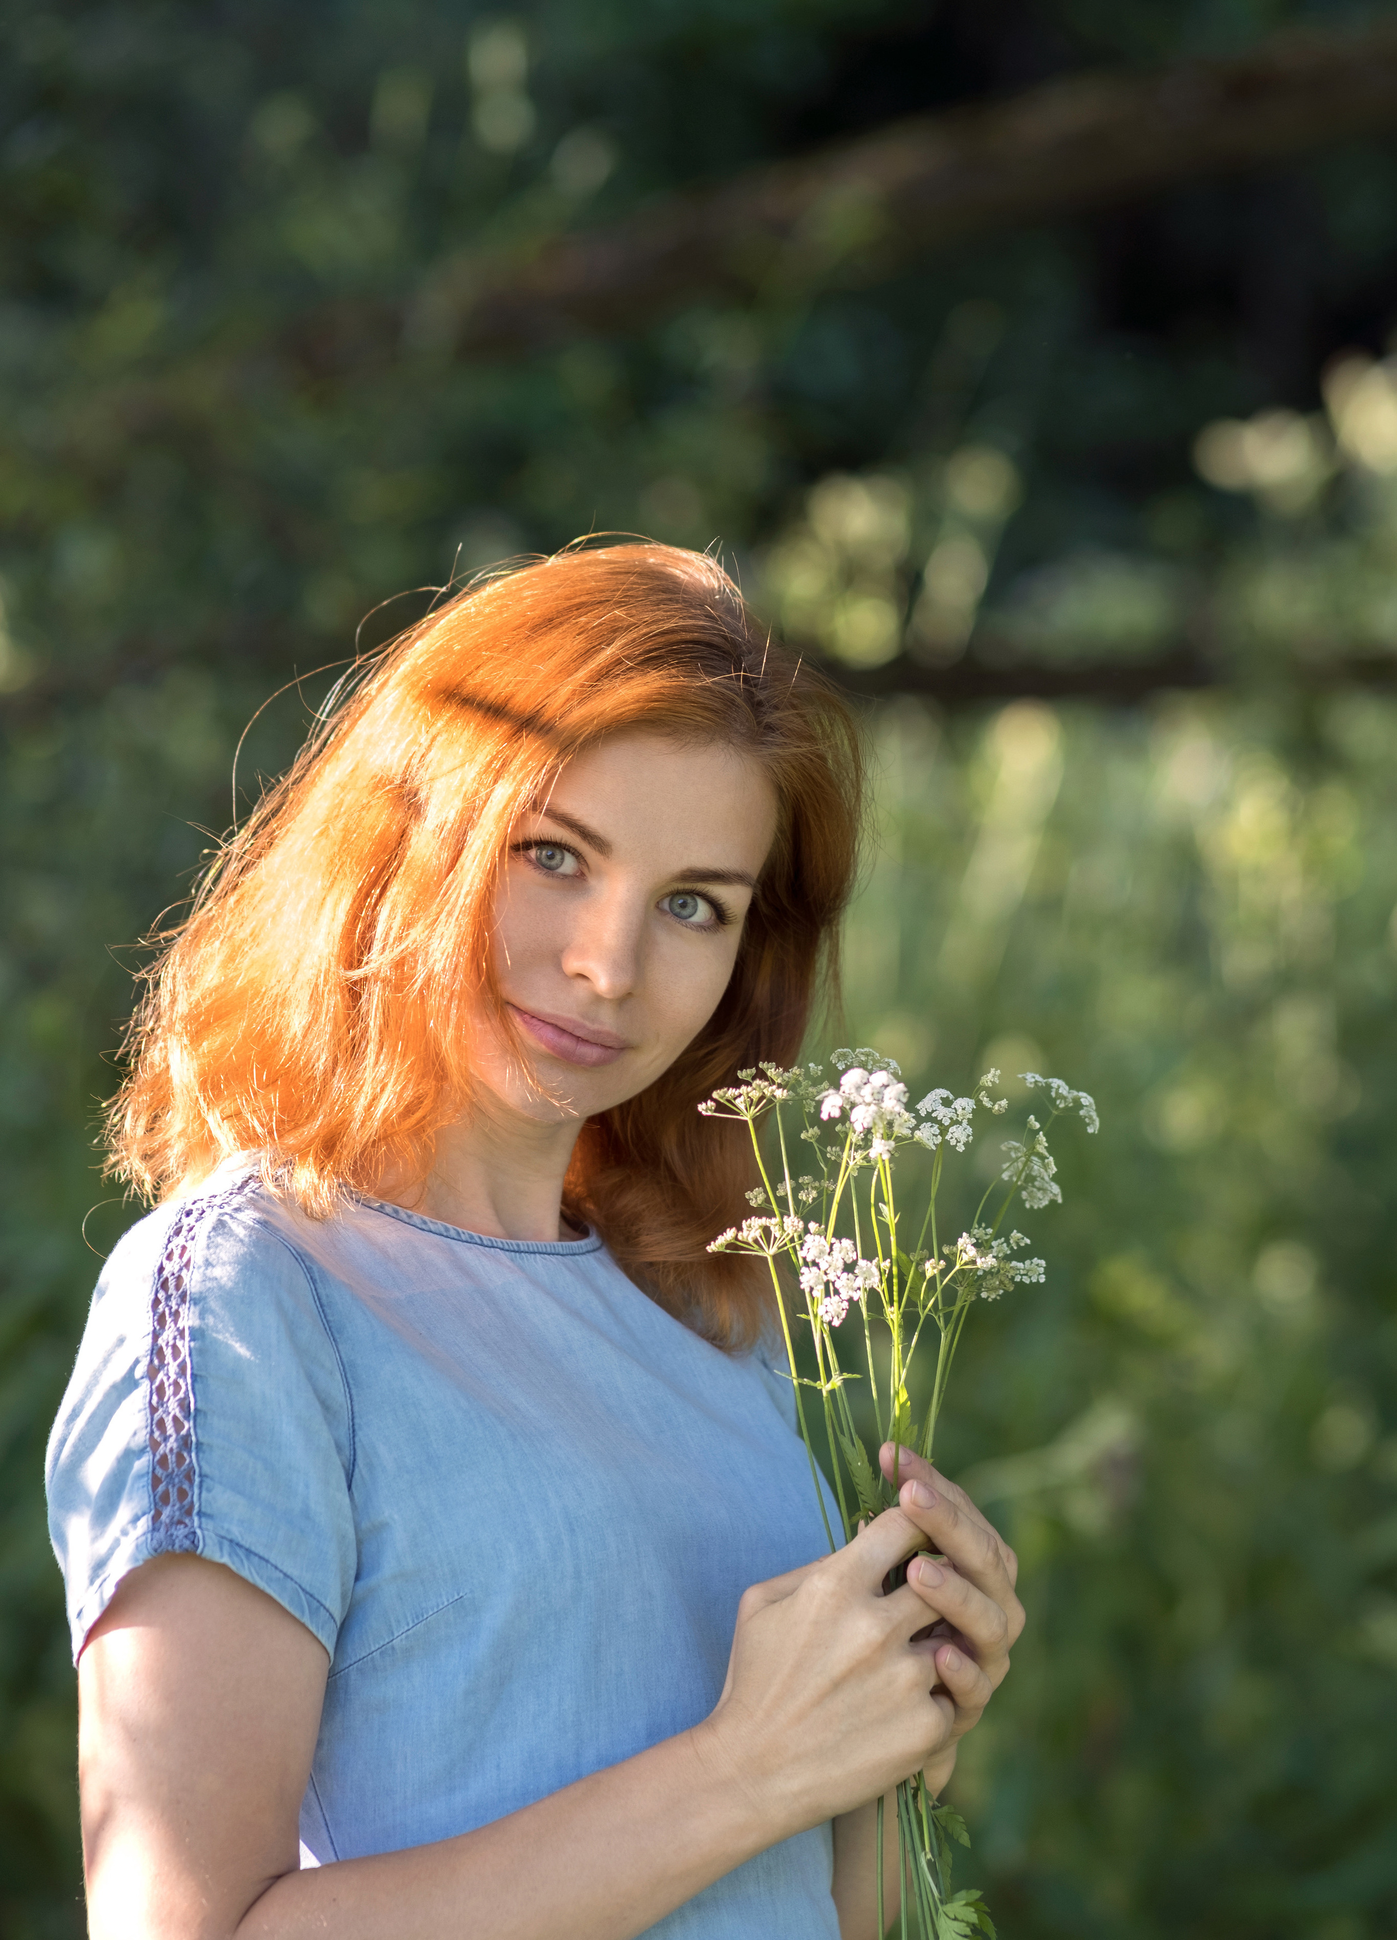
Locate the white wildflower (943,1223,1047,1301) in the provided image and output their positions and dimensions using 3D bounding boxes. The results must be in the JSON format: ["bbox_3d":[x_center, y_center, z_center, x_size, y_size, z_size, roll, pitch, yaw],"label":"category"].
[{"bbox_3d":[0.122,0.121,3.070,0.043,0.032,0.038,-1,3,-11],"label":"white wildflower"}]

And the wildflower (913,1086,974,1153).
[{"bbox_3d":[0.101,0.062,3.070,0.025,0.028,0.023,0,3,-6],"label":"wildflower"}]

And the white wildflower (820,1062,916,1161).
[{"bbox_3d":[0.070,0.058,3.060,0.041,0.041,0.036,0,3,-6],"label":"white wildflower"}]

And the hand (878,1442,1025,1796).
[{"bbox_3d":[0.102,0.268,3.080,0.068,0.145,0.085,1,3,14],"label":"hand"}]

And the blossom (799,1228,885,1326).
[{"bbox_3d":[0.058,0.126,3.050,0.036,0.040,0.030,0,3,-6],"label":"blossom"}]

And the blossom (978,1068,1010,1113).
[{"bbox_3d":[0.122,0.050,3.070,0.013,0.019,0.014,-1,3,-11],"label":"blossom"}]

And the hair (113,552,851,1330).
[{"bbox_3d":[-0.089,-0.011,3.150,0.285,0.325,0.255,11,3,-19],"label":"hair"}]

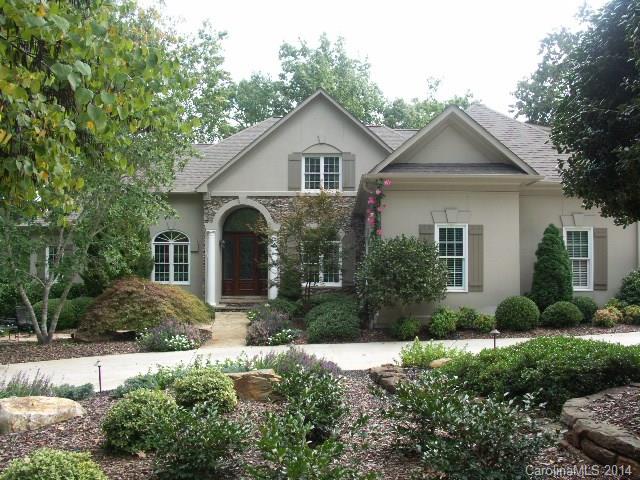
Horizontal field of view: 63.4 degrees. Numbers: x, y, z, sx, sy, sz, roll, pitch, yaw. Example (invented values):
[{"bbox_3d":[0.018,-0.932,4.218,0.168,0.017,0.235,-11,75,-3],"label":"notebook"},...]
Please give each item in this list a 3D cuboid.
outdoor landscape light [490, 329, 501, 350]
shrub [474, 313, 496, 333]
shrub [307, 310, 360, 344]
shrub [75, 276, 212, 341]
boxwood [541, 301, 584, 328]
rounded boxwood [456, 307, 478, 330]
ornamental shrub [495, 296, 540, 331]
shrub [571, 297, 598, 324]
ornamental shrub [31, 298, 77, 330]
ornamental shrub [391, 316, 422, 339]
[{"bbox_3d":[3.153,1.840,9.300,0.180,0.480,0.180,0,0,0],"label":"outdoor landscape light"},{"bbox_3d":[4.444,2.210,13.900,0.620,0.500,0.580,0,0,0],"label":"shrub"},{"bbox_3d":[0.360,2.279,13.800,1.420,0.850,1.250,0,-1,-4],"label":"shrub"},{"bbox_3d":[-5.216,1.980,15.300,4.000,1.650,3.200,0,-1,-4],"label":"shrub"},{"bbox_3d":[6.904,2.090,14.800,1.200,0.740,1.150,0,0,0],"label":"boxwood"},{"bbox_3d":[4.188,2.229,14.700,0.660,0.700,0.660,0,-1,-4],"label":"rounded boxwood"},{"bbox_3d":[5.417,2.005,14.200,1.220,0.890,1.200,0,0,0],"label":"ornamental shrub"},{"bbox_3d":[8.052,2.108,15.700,0.830,0.800,0.830,0,-1,-4],"label":"shrub"},{"bbox_3d":[-8.236,2.302,16.000,1.400,0.980,1.200,0,-1,-4],"label":"ornamental shrub"},{"bbox_3d":[2.272,2.250,13.600,0.750,0.540,0.700,0,0,0],"label":"ornamental shrub"}]

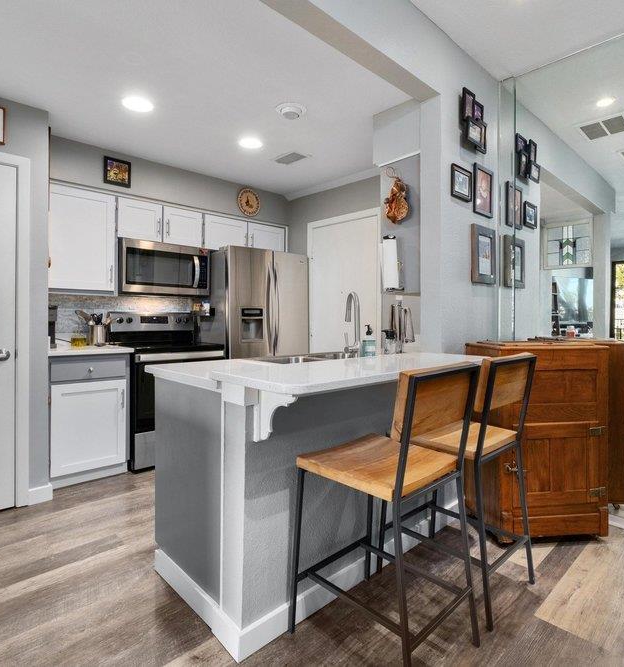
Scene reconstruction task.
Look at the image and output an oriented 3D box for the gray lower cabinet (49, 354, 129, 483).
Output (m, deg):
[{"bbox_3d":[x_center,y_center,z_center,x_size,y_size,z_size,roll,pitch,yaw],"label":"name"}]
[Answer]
[{"bbox_3d":[-1.746,0.581,3.108,0.520,0.870,0.600,-1,2,-42],"label":"gray lower cabinet"}]

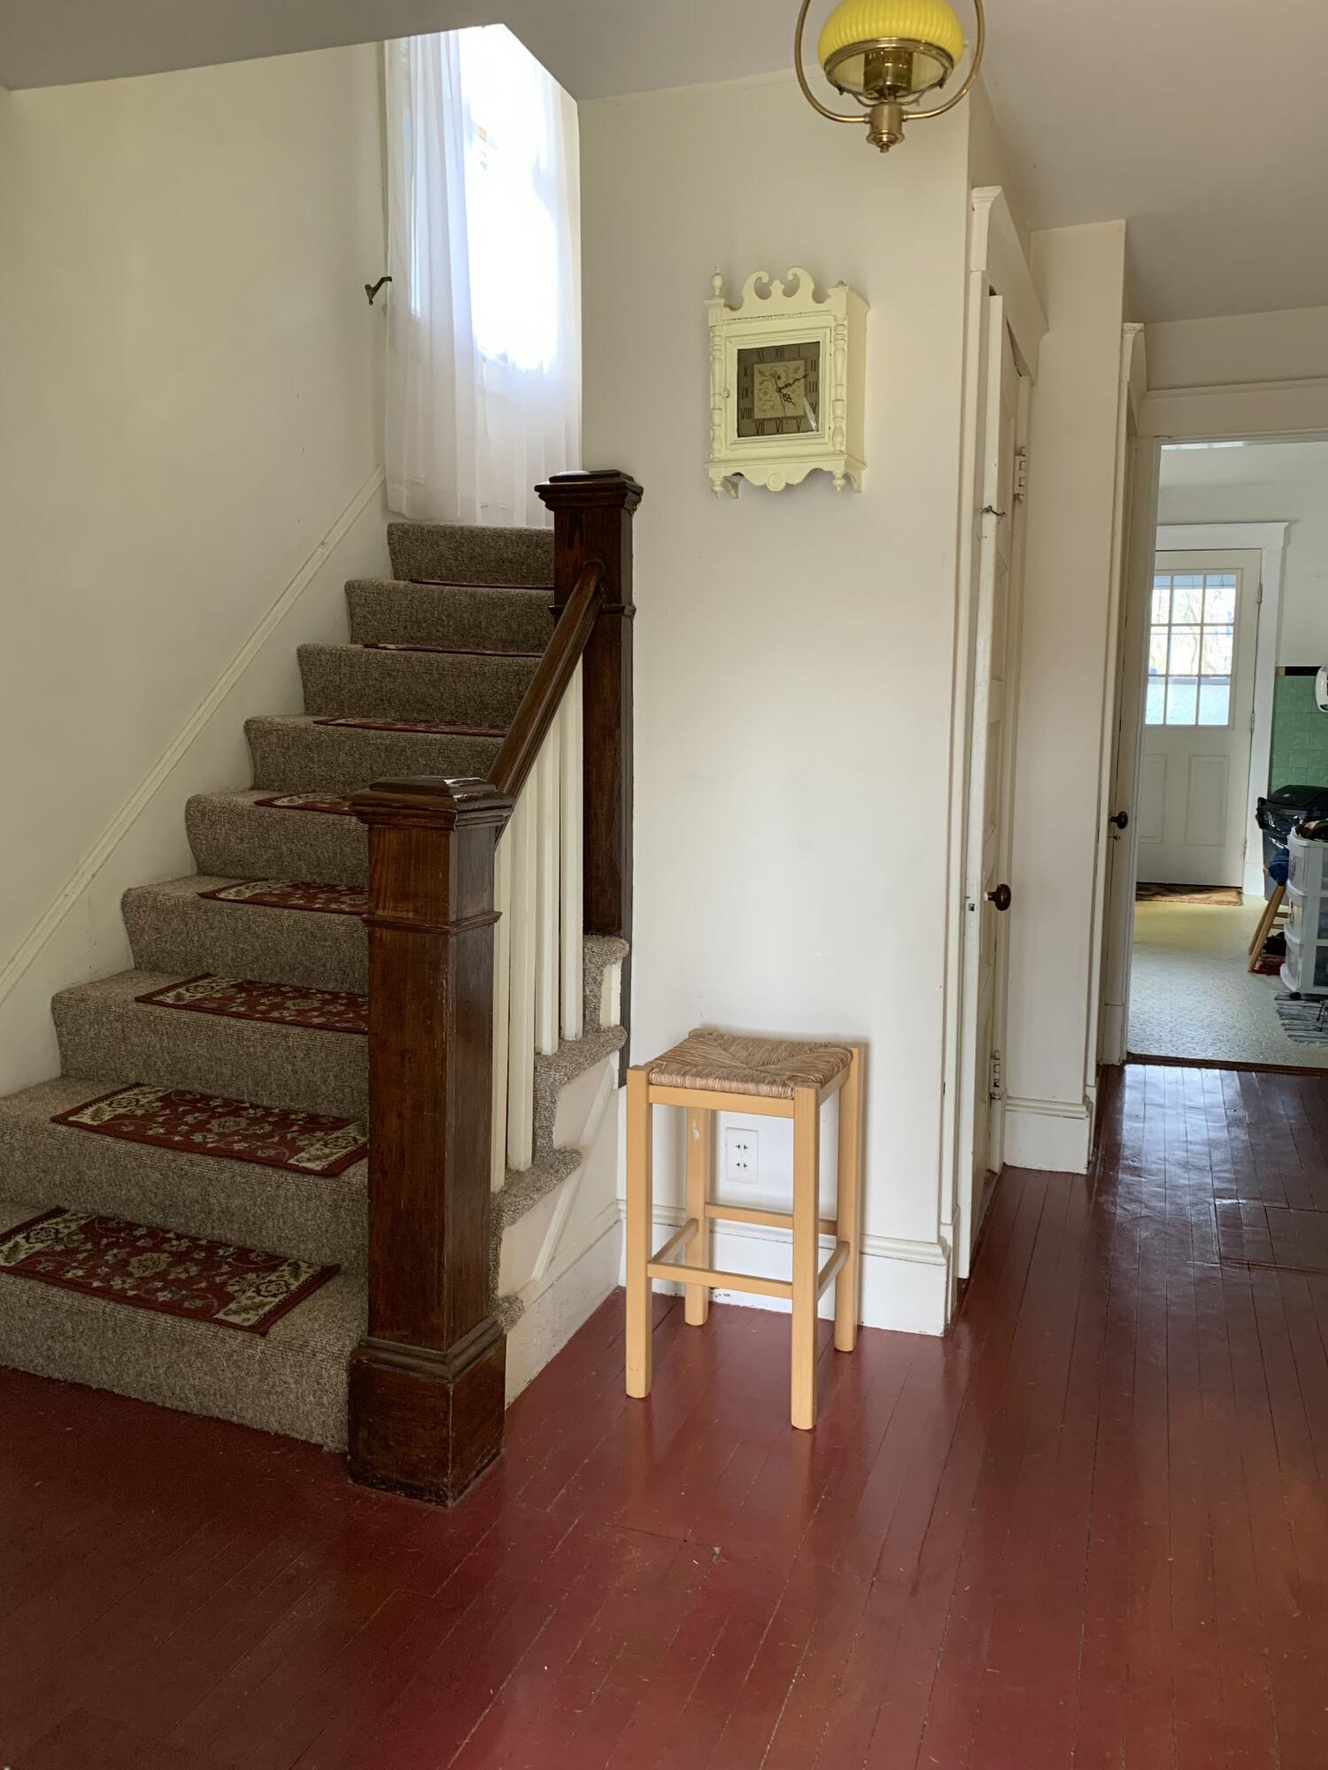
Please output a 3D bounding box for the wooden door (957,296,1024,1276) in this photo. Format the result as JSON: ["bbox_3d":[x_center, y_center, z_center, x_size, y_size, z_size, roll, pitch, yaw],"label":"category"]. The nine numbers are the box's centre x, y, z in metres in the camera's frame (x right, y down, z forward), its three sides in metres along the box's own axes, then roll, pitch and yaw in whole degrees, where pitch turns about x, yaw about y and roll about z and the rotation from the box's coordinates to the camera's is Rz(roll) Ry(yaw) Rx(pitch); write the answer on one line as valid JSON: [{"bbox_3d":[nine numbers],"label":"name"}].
[{"bbox_3d":[0.756,-0.199,3.100,0.036,2.016,0.770,3,8,17],"label":"wooden door"}]

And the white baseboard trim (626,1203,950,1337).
[{"bbox_3d":[0.237,0.793,2.778,0.700,0.191,0.024,3,8,20],"label":"white baseboard trim"}]

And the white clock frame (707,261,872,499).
[{"bbox_3d":[0.228,-0.932,2.493,0.272,0.414,0.152,3,8,20],"label":"white clock frame"}]

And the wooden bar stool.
[{"bbox_3d":[0.161,0.617,2.489,0.352,0.613,0.353,3,8,20],"label":"wooden bar stool"}]

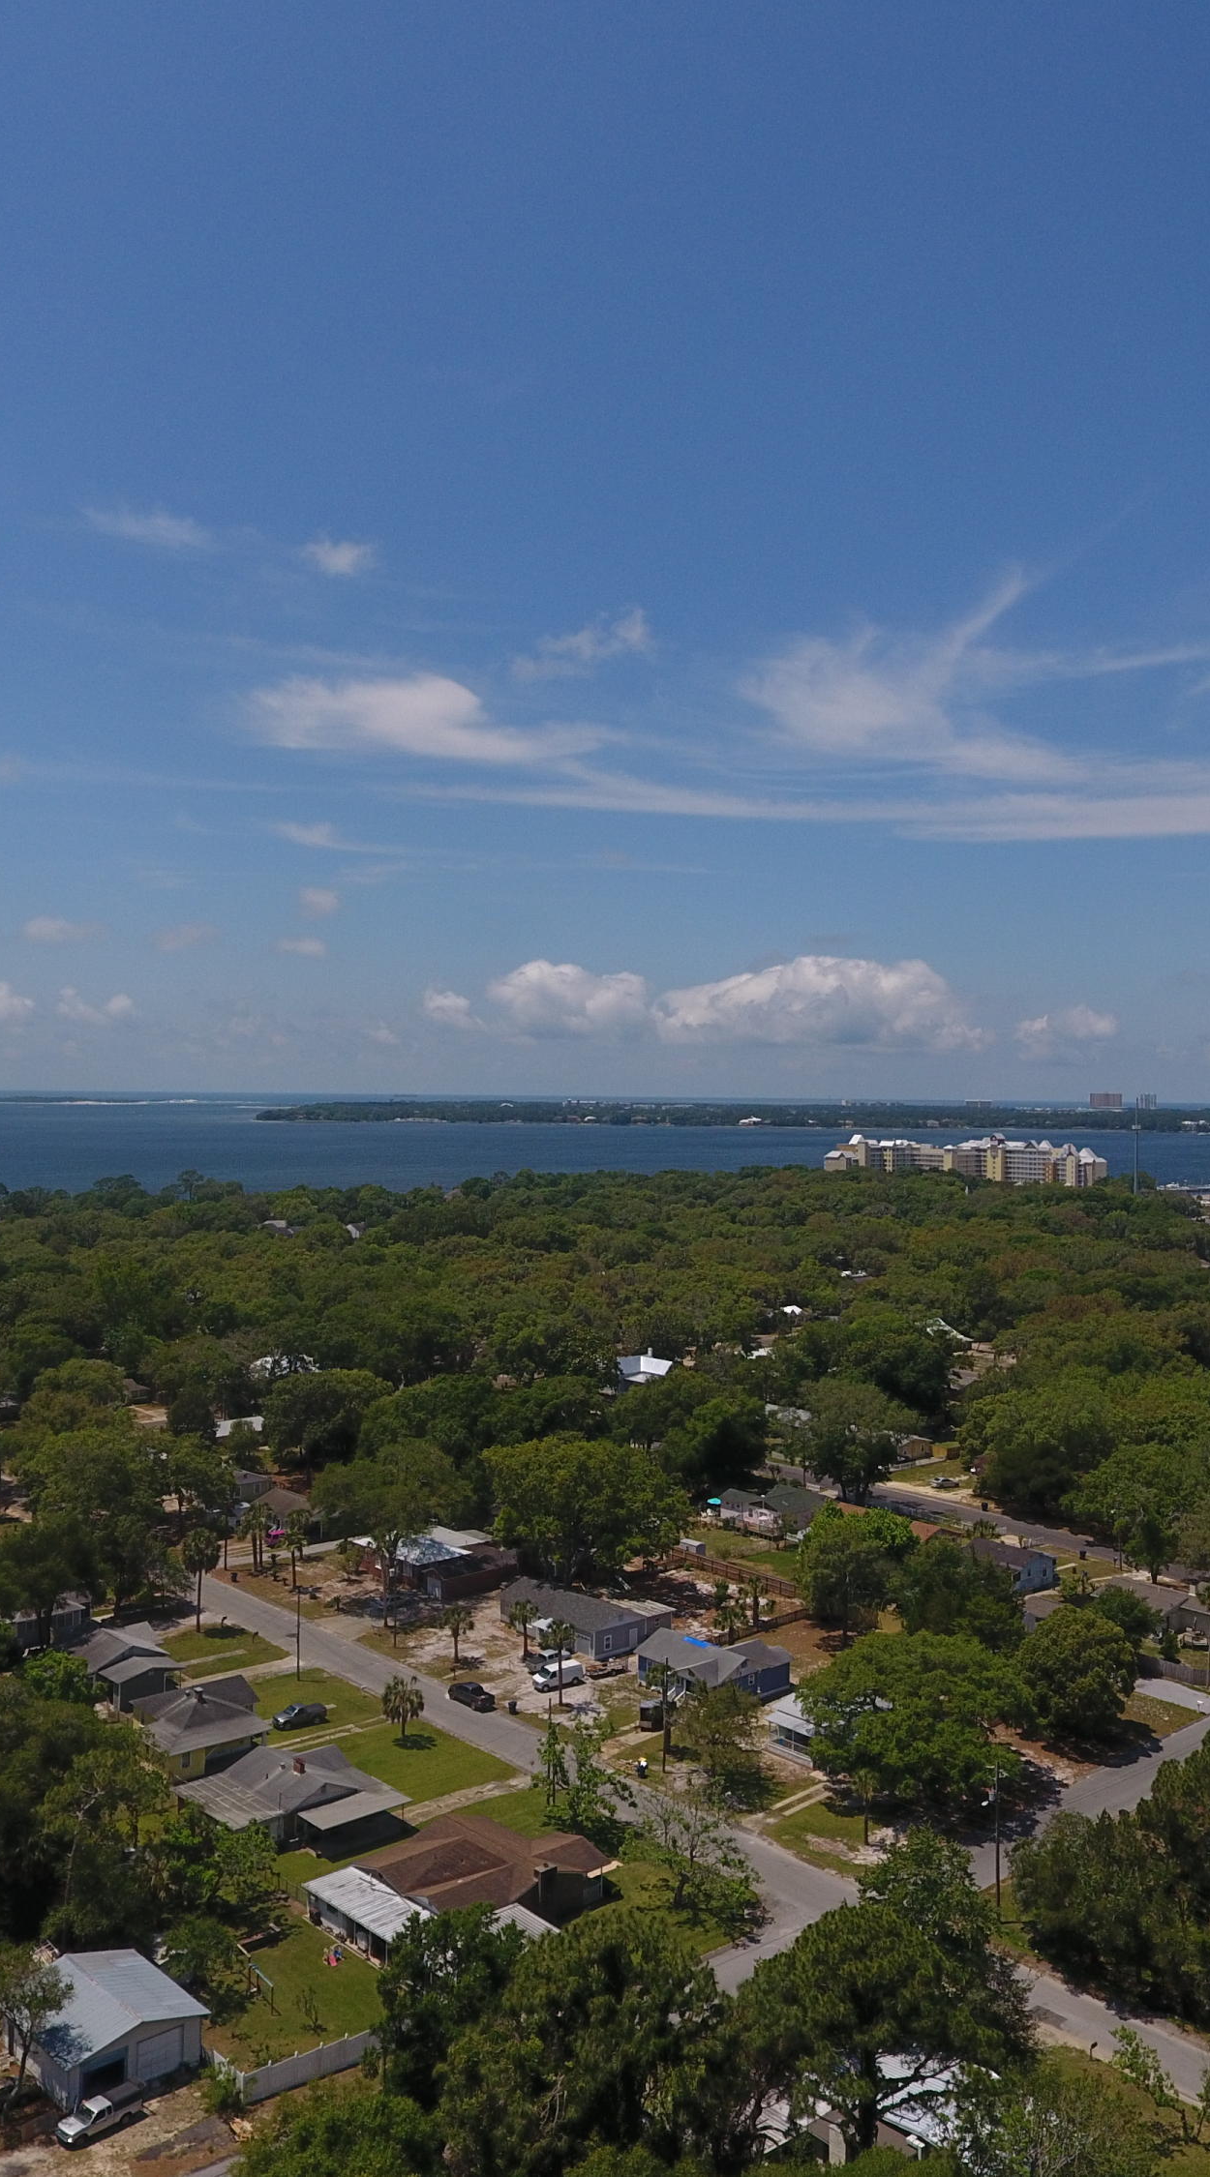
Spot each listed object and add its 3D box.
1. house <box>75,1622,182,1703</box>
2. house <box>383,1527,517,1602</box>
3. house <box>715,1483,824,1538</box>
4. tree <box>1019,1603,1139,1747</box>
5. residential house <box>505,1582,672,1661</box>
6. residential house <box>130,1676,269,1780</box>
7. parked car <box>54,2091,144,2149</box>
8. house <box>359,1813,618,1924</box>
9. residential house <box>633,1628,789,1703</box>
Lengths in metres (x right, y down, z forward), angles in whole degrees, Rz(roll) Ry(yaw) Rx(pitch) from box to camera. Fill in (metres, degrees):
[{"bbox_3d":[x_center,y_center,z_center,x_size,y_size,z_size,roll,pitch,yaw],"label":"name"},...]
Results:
[{"bbox_3d":[-49.559,59.477,173.821,9.610,4.753,12.193,1,0,-41],"label":"house"},{"bbox_3d":[-20.500,63.900,225.280,14.500,4.300,16.200,1,0,-44],"label":"house"},{"bbox_3d":[25.790,64.050,258.310,13.000,5.000,13.000,1,0,-44],"label":"house"},{"bbox_3d":[45.534,56.297,161.111,11.160,12.710,11.160,0,0,0],"label":"tree"},{"bbox_3d":[-2.273,59.864,193.382,12.917,4.857,19.013,1,0,-41],"label":"residential house"},{"bbox_3d":[-38.160,59.343,157.980,12.503,5.167,14.673,1,0,-41],"label":"residential house"},{"bbox_3d":[-31.980,64.960,106.570,1.830,1.680,5.250,1,0,41],"label":"parked car"},{"bbox_3d":[-8.975,59.857,128.323,15.913,4.547,13.020,1,0,-41],"label":"house"},{"bbox_3d":[11.740,63.830,186.210,13.000,5.000,13.600,1,0,-44],"label":"residential house"}]

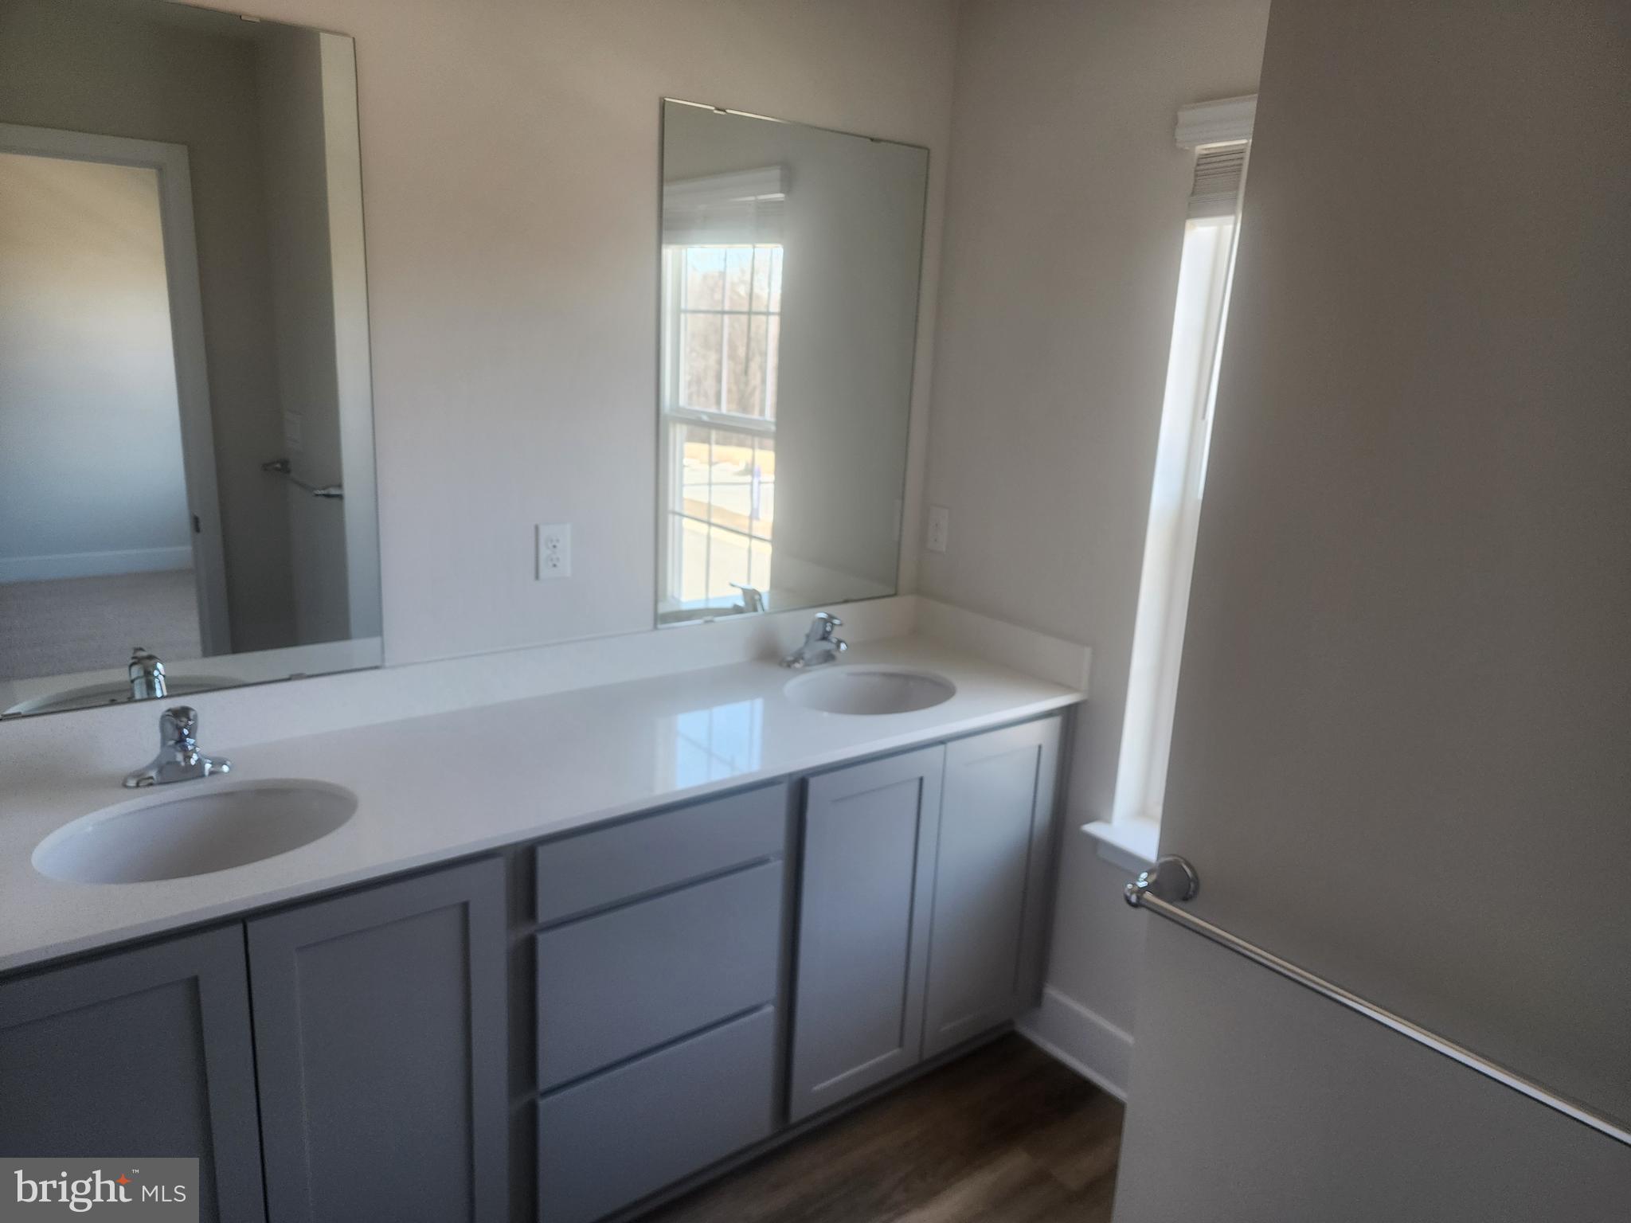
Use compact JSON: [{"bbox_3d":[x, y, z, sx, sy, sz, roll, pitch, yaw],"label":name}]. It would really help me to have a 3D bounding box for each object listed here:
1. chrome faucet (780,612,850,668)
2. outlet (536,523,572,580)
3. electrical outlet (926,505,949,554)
[{"bbox_3d":[0.025,0.071,2.494,0.158,0.124,0.140,-8,18,-37],"label":"chrome faucet"},{"bbox_3d":[-0.520,-0.120,2.169,0.071,0.115,0.008,-8,18,-37],"label":"outlet"},{"bbox_3d":[0.309,-0.208,2.727,0.008,0.115,0.071,-8,18,-37],"label":"electrical outlet"}]

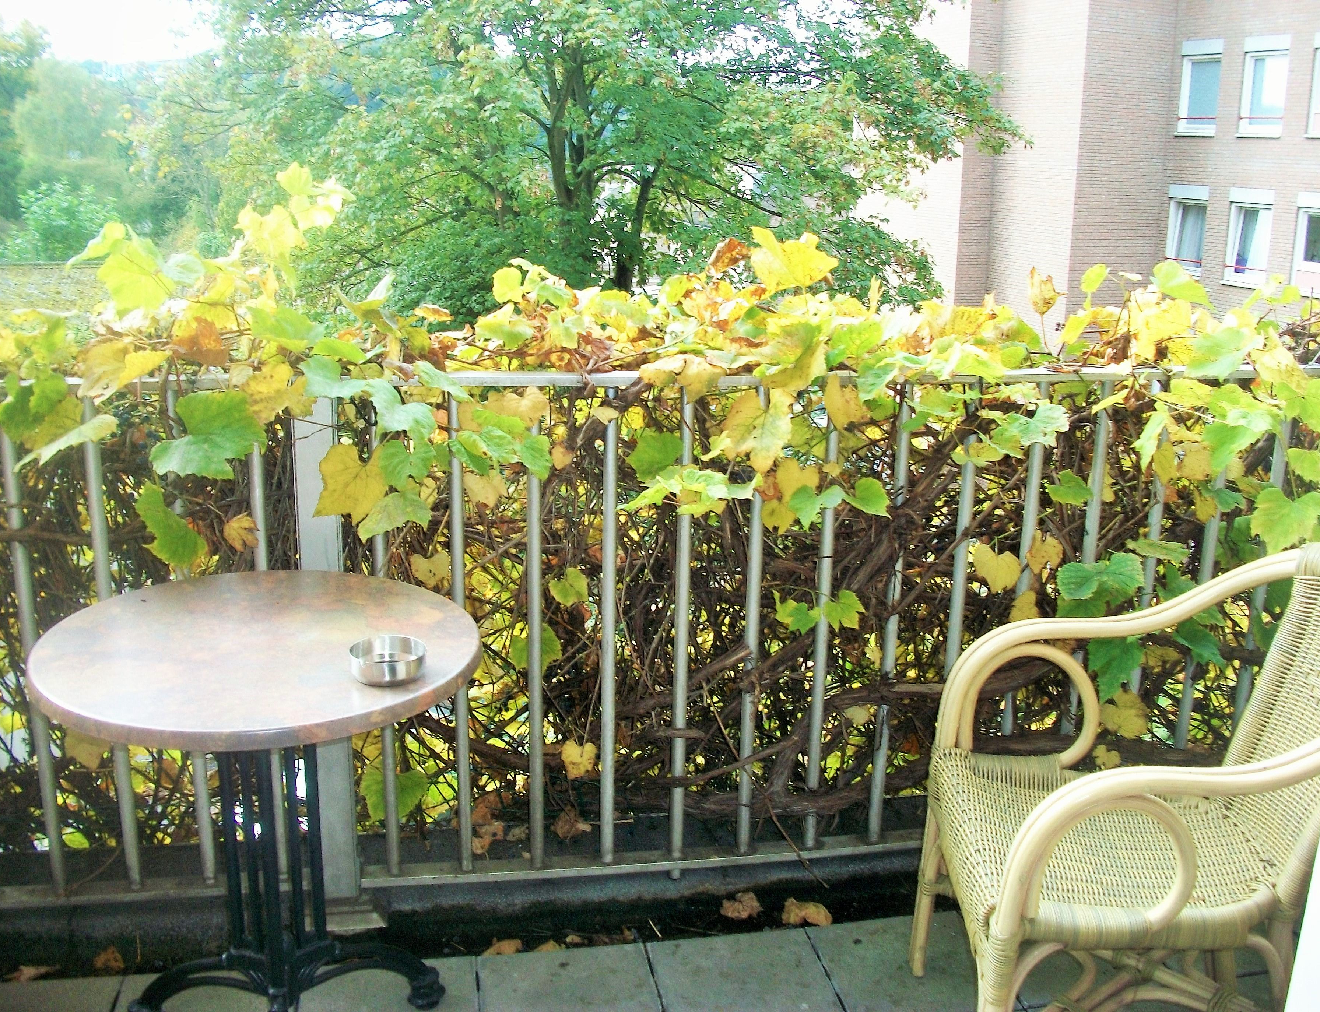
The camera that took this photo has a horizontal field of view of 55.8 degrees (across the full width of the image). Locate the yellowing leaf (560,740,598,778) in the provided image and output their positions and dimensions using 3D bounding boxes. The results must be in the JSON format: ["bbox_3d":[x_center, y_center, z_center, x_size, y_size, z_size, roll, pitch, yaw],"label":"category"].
[{"bbox_3d":[-0.154,0.484,2.376,0.072,0.078,0.020,0,5,-7],"label":"yellowing leaf"}]

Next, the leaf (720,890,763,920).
[{"bbox_3d":[0.150,0.744,2.323,0.079,0.030,0.065,-1,16,-10],"label":"leaf"}]

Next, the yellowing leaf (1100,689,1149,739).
[{"bbox_3d":[0.899,0.402,2.415,0.081,0.087,0.040,6,16,15],"label":"yellowing leaf"}]

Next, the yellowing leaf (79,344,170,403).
[{"bbox_3d":[-0.849,-0.212,1.980,0.139,0.098,0.065,-1,-4,-10],"label":"yellowing leaf"}]

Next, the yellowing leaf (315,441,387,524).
[{"bbox_3d":[-0.498,-0.037,2.008,0.111,0.127,0.045,-2,16,-13],"label":"yellowing leaf"}]

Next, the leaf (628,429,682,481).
[{"bbox_3d":[-0.009,-0.093,2.289,0.110,0.099,0.035,-1,6,-10],"label":"leaf"}]

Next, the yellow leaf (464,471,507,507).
[{"bbox_3d":[-0.301,-0.029,2.153,0.071,0.062,0.030,-1,10,-9],"label":"yellow leaf"}]

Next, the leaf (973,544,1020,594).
[{"bbox_3d":[0.639,0.117,2.369,0.094,0.098,0.020,2,5,3],"label":"leaf"}]

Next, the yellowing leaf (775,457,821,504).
[{"bbox_3d":[0.258,-0.042,2.341,0.090,0.102,0.030,-1,11,-10],"label":"yellowing leaf"}]

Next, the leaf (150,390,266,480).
[{"bbox_3d":[-0.696,-0.109,1.919,0.166,0.132,0.070,-3,16,-18],"label":"leaf"}]

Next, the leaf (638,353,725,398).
[{"bbox_3d":[0.036,-0.217,2.097,0.145,0.072,0.050,-1,-10,-9],"label":"leaf"}]

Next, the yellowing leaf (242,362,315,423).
[{"bbox_3d":[-0.607,-0.180,1.987,0.117,0.112,0.030,-2,-14,-13],"label":"yellowing leaf"}]

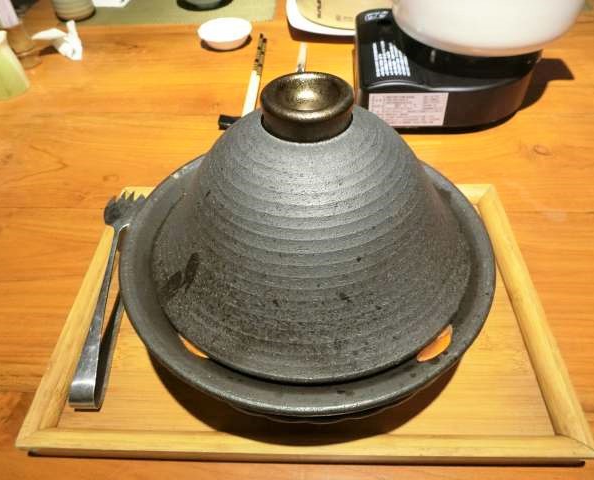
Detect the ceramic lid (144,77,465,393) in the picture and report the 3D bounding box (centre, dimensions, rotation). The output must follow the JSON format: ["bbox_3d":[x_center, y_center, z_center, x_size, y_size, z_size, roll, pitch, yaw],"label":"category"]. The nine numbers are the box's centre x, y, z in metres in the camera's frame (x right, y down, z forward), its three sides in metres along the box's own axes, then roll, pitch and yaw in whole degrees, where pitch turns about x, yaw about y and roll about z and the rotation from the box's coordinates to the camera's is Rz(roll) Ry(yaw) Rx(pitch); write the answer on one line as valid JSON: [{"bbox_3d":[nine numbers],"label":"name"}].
[{"bbox_3d":[0.008,-0.041,0.300,0.231,0.117,0.231,0,48,2],"label":"ceramic lid"}]

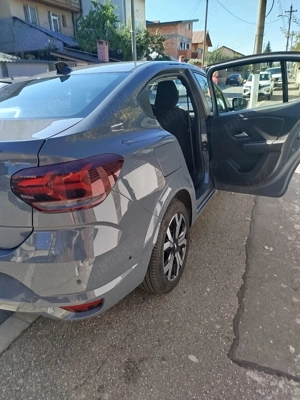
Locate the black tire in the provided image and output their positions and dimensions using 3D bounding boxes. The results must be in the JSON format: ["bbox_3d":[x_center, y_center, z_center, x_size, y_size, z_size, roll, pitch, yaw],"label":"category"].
[{"bbox_3d":[0.100,0.299,1.864,0.200,0.620,0.620,6,24,26],"label":"black tire"}]

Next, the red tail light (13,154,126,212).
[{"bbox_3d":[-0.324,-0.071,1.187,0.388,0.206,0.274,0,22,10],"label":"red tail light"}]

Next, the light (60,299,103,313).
[{"bbox_3d":[-0.288,0.458,1.191,0.177,0.050,0.040,-3,21,2],"label":"light"}]

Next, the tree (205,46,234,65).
[{"bbox_3d":[10.025,-19.546,40.000,4.400,4.800,4.200,2,21,14],"label":"tree"}]

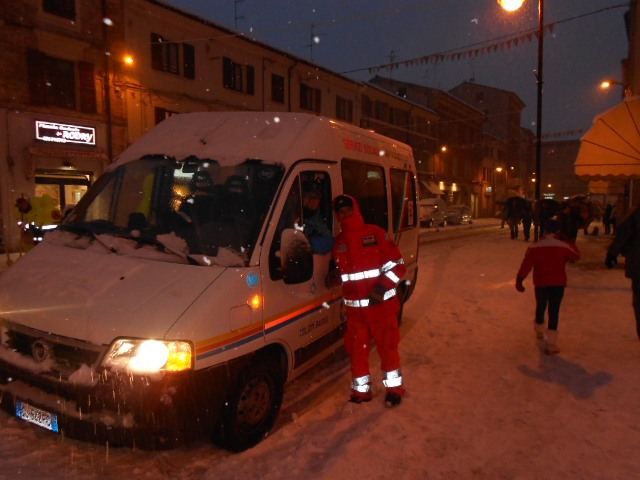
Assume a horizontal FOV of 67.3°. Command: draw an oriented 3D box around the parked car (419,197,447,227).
[{"bbox_3d":[8.909,-2.115,38.353,1.850,2.200,4.500,2,4,34],"label":"parked car"}]

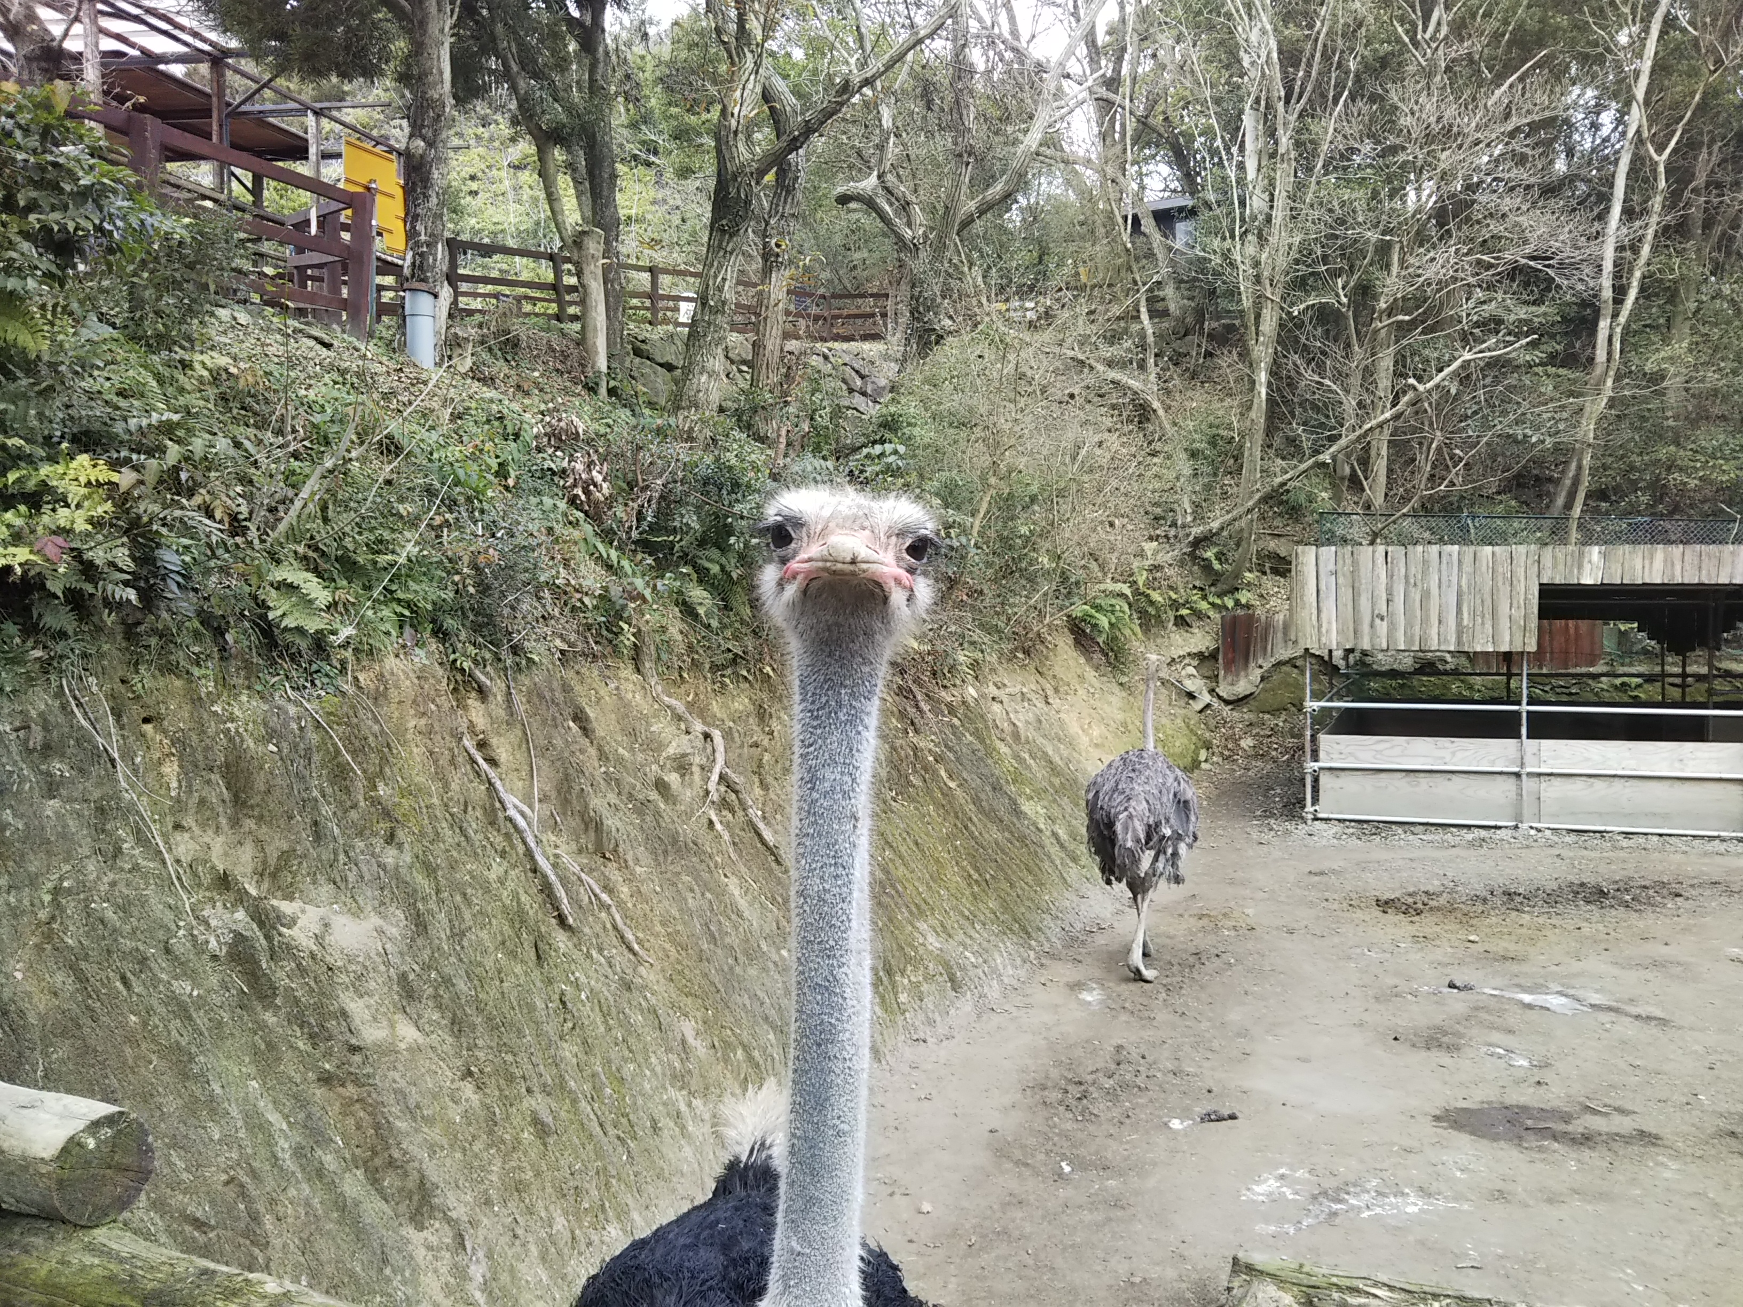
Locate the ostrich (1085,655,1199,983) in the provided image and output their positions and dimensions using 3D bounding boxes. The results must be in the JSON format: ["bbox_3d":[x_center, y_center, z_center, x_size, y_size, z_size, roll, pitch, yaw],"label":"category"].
[{"bbox_3d":[1.500,0.880,8.350,0.600,1.760,1.120,0,1,14],"label":"ostrich"}]

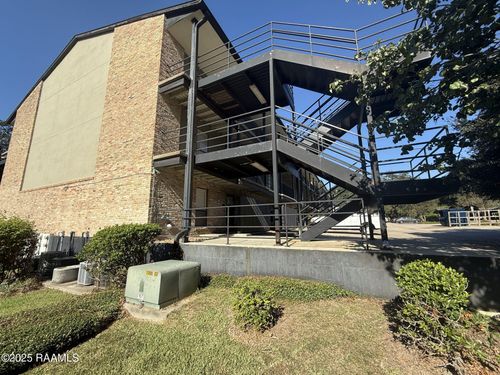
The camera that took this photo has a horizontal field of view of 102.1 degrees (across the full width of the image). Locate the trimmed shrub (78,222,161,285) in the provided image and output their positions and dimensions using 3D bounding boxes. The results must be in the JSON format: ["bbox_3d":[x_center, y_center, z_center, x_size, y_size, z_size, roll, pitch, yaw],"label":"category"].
[{"bbox_3d":[-3.187,1.669,4.859,1.550,1.400,1.420,-6,-11,25],"label":"trimmed shrub"}]

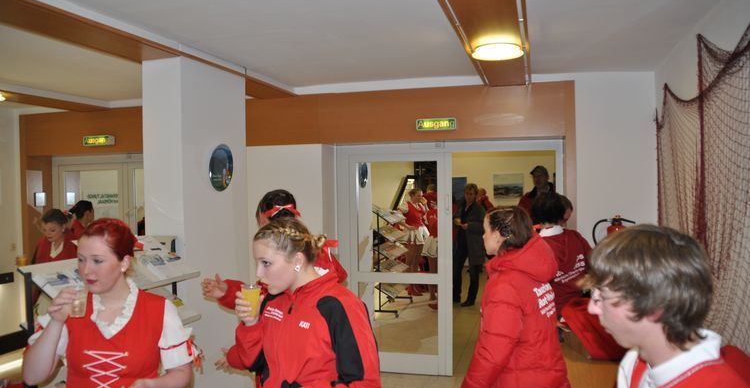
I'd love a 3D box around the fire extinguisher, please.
[{"bbox_3d":[1.808,0.425,4.242,0.310,0.530,0.200,0,2,16],"label":"fire extinguisher"}]

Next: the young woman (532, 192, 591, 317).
[{"bbox_3d":[1.185,0.835,3.550,0.520,1.660,0.380,-1,1,0],"label":"young woman"}]

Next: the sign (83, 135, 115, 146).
[{"bbox_3d":[-2.860,-0.548,5.845,0.325,0.098,0.080,0,2,16],"label":"sign"}]

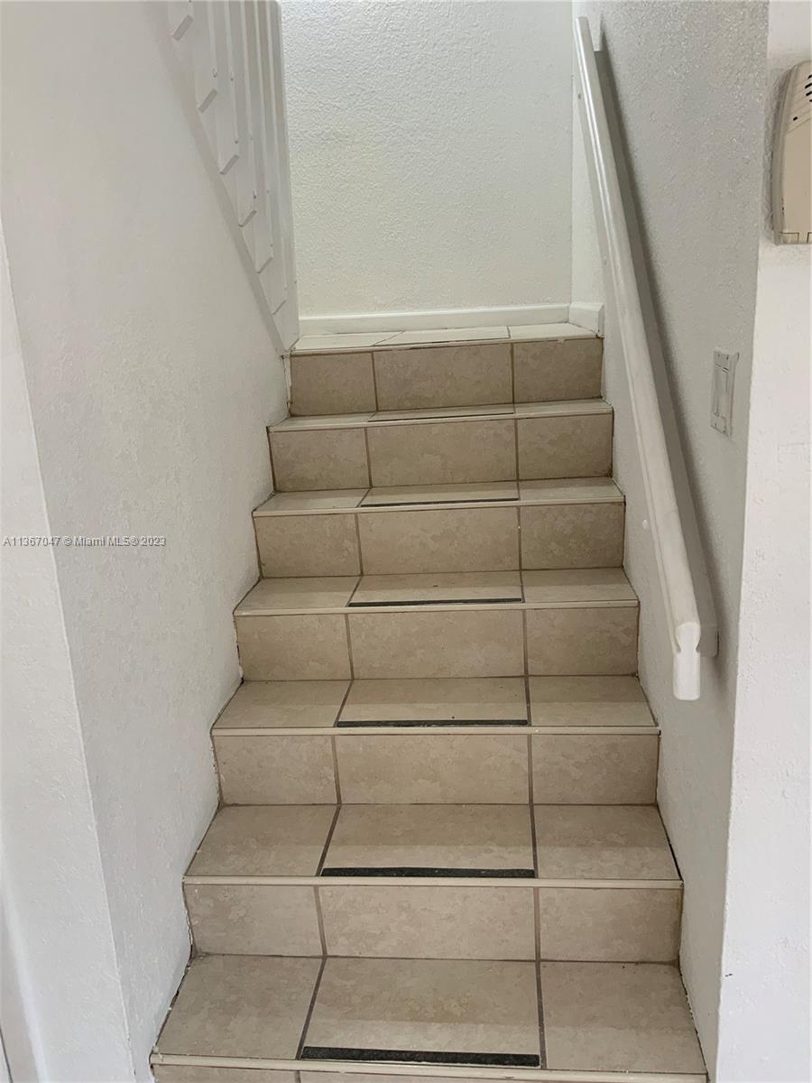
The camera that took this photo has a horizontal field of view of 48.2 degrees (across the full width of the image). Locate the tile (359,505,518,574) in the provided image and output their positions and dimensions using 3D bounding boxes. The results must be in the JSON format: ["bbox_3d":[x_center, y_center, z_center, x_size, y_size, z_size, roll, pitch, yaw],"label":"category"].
[{"bbox_3d":[0.088,0.001,2.369,0.413,0.169,0.012,-2,16,7],"label":"tile"}]

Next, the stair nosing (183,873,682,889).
[{"bbox_3d":[0.035,0.655,1.740,0.956,0.015,0.016,-2,16,7],"label":"stair nosing"}]

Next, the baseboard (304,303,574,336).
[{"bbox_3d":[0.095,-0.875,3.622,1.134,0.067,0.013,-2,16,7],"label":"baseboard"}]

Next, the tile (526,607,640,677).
[{"bbox_3d":[0.432,0.243,2.208,0.270,0.175,0.010,-2,16,7],"label":"tile"}]

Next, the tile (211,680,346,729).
[{"bbox_3d":[-0.285,0.390,2.157,0.272,0.010,0.257,-2,16,7],"label":"tile"}]

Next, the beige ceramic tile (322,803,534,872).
[{"bbox_3d":[0.052,0.629,1.909,0.421,0.010,0.257,-2,16,7],"label":"beige ceramic tile"}]

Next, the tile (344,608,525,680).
[{"bbox_3d":[0.075,0.251,2.219,0.421,0.170,0.010,-2,16,7],"label":"tile"}]

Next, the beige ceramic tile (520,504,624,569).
[{"bbox_3d":[0.447,-0.013,2.415,0.270,0.176,0.010,-2,16,7],"label":"beige ceramic tile"}]

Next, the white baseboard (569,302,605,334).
[{"bbox_3d":[0.618,-0.771,3.116,0.013,0.066,0.924,-2,15,7],"label":"white baseboard"}]

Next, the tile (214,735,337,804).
[{"bbox_3d":[-0.299,0.525,2.084,0.278,0.173,0.010,-2,16,7],"label":"tile"}]

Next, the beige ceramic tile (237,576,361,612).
[{"bbox_3d":[-0.265,0.135,2.305,0.268,0.012,0.246,-2,16,7],"label":"beige ceramic tile"}]

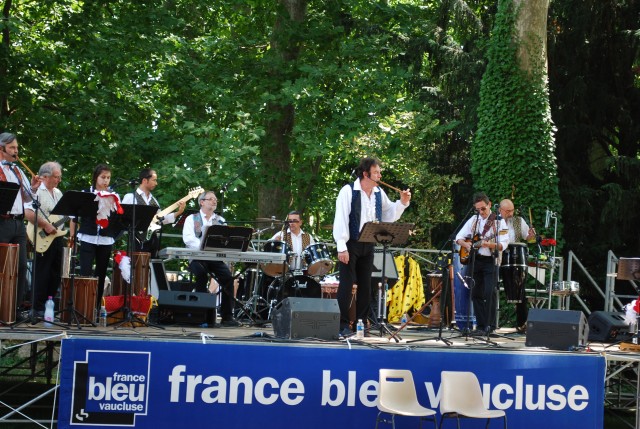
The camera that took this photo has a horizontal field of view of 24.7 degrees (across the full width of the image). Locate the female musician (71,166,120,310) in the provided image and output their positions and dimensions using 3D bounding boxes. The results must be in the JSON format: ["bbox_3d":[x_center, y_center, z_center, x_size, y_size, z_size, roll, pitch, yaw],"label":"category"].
[{"bbox_3d":[-2.324,0.292,15.050,0.470,1.600,0.380,4,-2,-17],"label":"female musician"}]

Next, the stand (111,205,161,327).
[{"bbox_3d":[-1.794,0.489,14.200,0.520,1.210,0.480,4,-2,-23],"label":"stand"}]

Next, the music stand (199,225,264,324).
[{"bbox_3d":[-0.964,0.643,15.900,0.580,1.100,0.450,4,-2,-18],"label":"music stand"}]

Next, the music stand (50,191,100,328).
[{"bbox_3d":[-2.326,0.407,13.950,0.480,1.300,0.450,4,-2,-27],"label":"music stand"}]

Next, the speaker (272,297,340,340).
[{"bbox_3d":[-0.126,0.966,13.600,0.520,0.400,0.420,4,-2,-23],"label":"speaker"}]

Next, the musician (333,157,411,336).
[{"bbox_3d":[0.501,0.350,14.827,0.660,1.810,0.520,4,-2,-35],"label":"musician"}]

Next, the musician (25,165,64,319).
[{"bbox_3d":[-3.047,0.261,16.150,0.520,1.690,0.420,4,-2,-41],"label":"musician"}]

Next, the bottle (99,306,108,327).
[{"bbox_3d":[-2.163,1.017,14.600,0.066,0.205,0.066,3,-1,0],"label":"bottle"}]

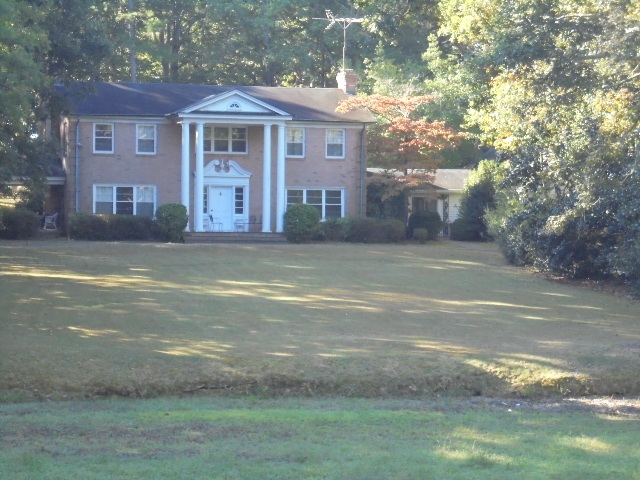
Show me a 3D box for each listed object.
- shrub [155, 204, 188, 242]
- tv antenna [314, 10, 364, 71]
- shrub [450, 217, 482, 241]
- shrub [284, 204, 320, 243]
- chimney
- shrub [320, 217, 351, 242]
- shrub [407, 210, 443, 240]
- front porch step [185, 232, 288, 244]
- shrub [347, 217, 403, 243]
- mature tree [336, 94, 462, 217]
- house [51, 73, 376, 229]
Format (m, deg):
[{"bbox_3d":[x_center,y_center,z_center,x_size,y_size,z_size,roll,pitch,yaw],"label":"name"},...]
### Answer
[{"bbox_3d":[-6.501,-0.722,98.739,1.500,1.700,1.500,0,0,0],"label":"shrub"},{"bbox_3d":[0.930,-9.550,108.200,2.400,2.850,2.000,0,0,-13],"label":"tv antenna"},{"bbox_3d":[6.890,-0.550,106.300,1.550,1.200,1.500,0,0,0],"label":"shrub"},{"bbox_3d":[-0.780,-0.740,101.000,1.600,1.680,1.600,0,0,0],"label":"shrub"},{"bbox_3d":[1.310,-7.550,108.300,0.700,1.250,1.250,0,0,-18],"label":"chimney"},{"bbox_3d":[0.703,-0.463,102.301,1.400,1.200,1.300,0,0,-17],"label":"shrub"},{"bbox_3d":[4.957,-0.674,107.000,1.650,1.450,1.600,0,0,0],"label":"shrub"},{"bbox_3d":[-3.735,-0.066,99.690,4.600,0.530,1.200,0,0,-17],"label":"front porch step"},{"bbox_3d":[2.531,-0.465,102.860,2.450,1.220,1.400,0,0,-17],"label":"shrub"},{"bbox_3d":[3.600,-3.300,103.900,5.700,6.700,5.400,0,0,0],"label":"mature tree"},{"bbox_3d":[-5.400,-3.600,105.000,14.600,7.500,11.600,0,0,-18],"label":"house"}]

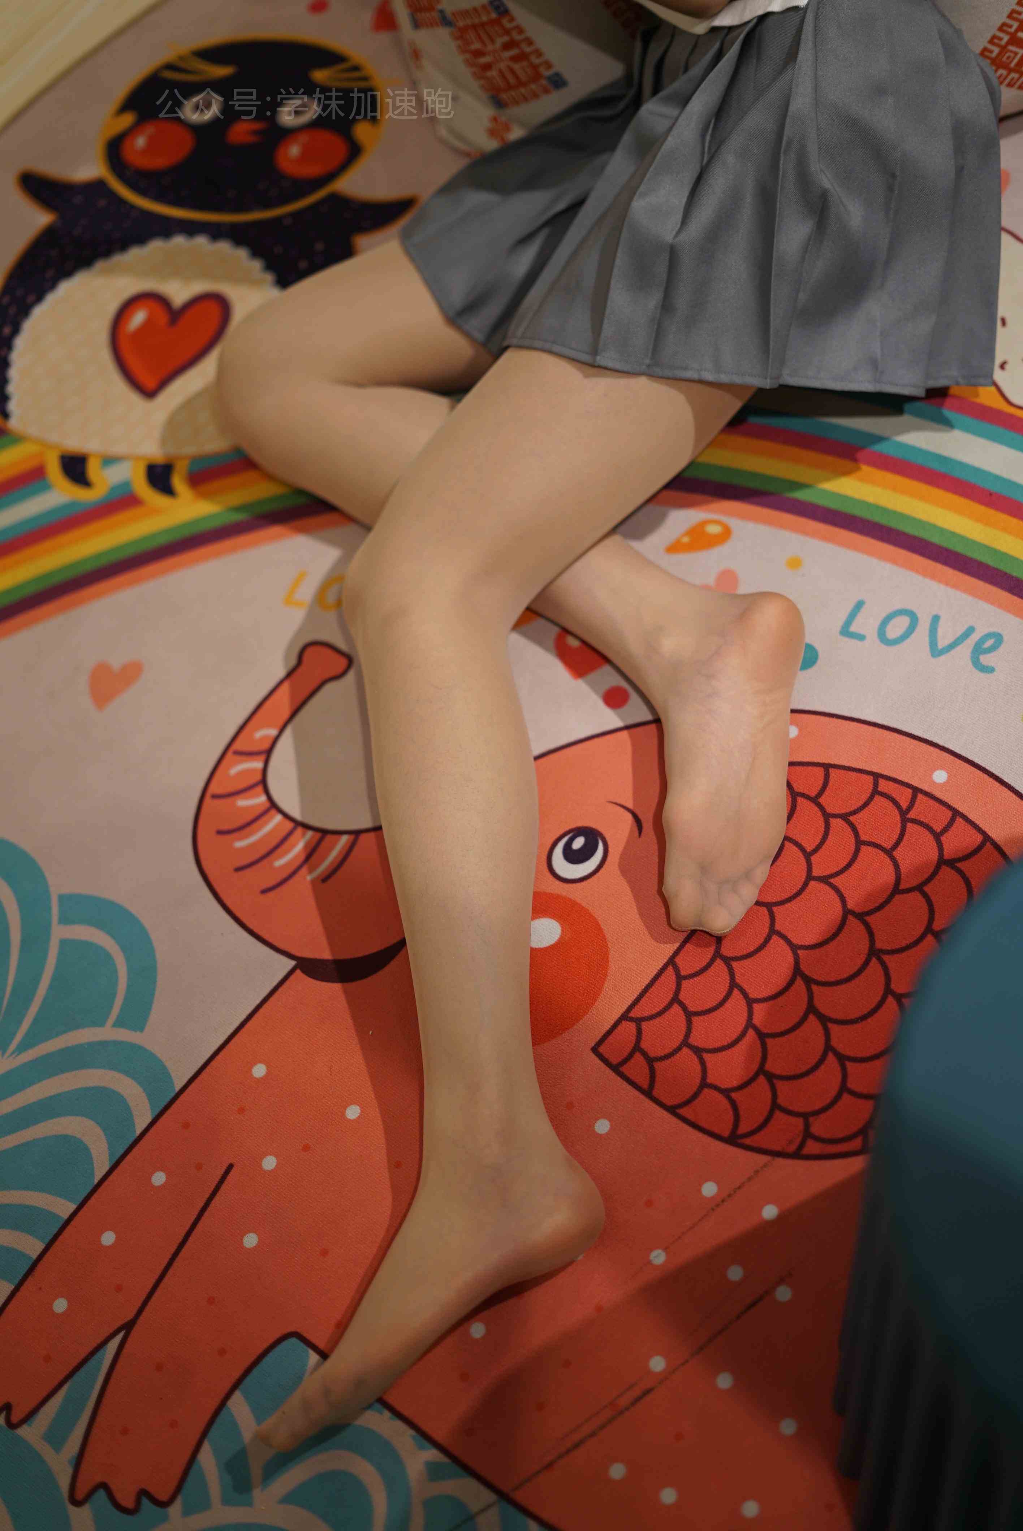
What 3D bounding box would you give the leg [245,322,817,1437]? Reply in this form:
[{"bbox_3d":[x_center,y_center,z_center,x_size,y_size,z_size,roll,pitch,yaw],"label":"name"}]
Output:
[{"bbox_3d":[-0.008,0.003,1.302,0.260,0.215,0.830,5,58,18],"label":"leg"}]

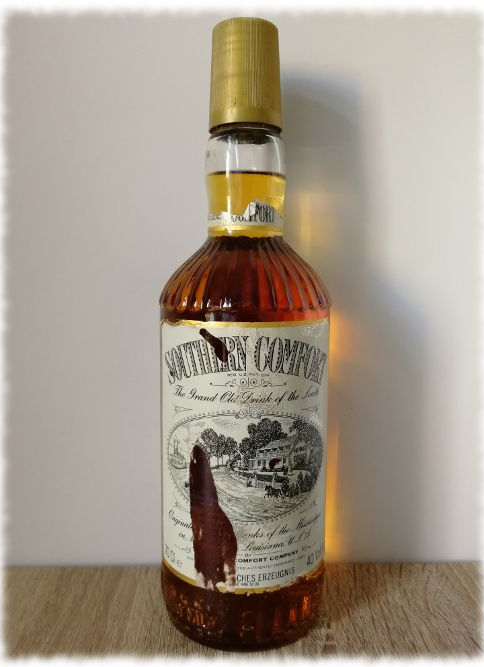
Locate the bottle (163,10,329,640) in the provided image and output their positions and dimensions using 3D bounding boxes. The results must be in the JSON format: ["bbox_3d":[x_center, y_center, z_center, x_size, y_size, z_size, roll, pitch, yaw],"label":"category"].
[{"bbox_3d":[0.002,-0.002,0.261,0.084,0.286,0.084,0,4,-2],"label":"bottle"}]

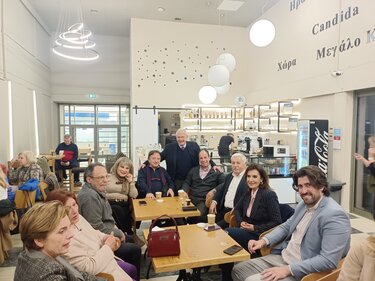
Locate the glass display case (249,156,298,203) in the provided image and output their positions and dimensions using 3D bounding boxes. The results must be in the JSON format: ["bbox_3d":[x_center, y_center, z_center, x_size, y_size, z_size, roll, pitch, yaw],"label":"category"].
[{"bbox_3d":[1.969,0.886,6.500,1.130,1.100,0.720,0,2,-10],"label":"glass display case"}]

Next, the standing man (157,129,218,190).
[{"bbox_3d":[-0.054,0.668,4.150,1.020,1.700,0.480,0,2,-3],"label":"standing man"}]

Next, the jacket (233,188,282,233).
[{"bbox_3d":[0.652,0.679,2.489,0.450,0.540,0.320,2,4,37],"label":"jacket"}]

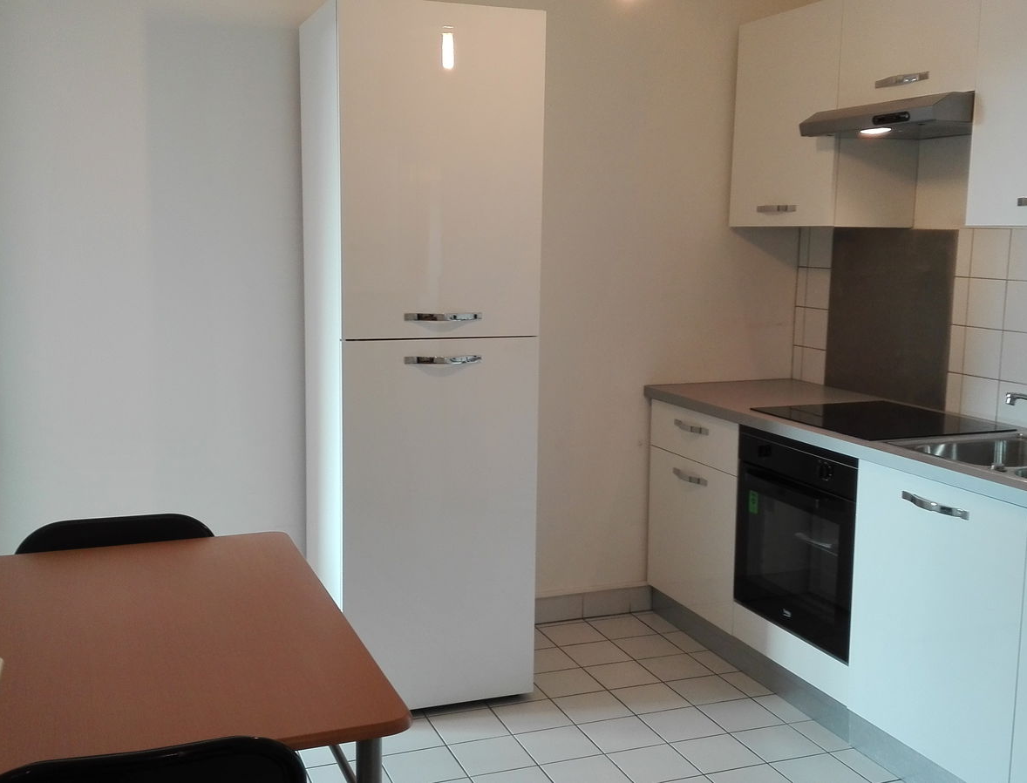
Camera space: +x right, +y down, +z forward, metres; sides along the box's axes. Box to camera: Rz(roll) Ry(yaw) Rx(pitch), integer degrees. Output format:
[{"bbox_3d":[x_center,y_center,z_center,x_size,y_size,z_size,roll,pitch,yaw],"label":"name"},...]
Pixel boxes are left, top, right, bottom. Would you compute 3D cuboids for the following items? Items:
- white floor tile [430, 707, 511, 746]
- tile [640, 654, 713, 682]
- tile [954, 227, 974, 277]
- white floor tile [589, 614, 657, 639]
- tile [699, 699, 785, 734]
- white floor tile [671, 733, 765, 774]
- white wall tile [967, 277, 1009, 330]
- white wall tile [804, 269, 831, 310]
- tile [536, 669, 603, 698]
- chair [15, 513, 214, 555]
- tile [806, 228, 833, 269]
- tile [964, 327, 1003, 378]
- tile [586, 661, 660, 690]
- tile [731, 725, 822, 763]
[{"bbox_3d":[-0.131,0.983,2.919,0.203,0.010,0.186,-1,9,-23],"label":"white floor tile"},{"bbox_3d":[0.583,0.992,3.567,0.212,0.010,0.198,-2,9,-21],"label":"tile"},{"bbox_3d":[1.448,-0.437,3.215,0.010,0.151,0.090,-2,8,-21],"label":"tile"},{"bbox_3d":[0.414,0.904,3.786,0.200,0.010,0.181,-2,9,-21],"label":"white floor tile"},{"bbox_3d":[0.705,1.011,3.112,0.200,0.010,0.200,-2,8,-21],"label":"tile"},{"bbox_3d":[0.578,1.030,2.823,0.203,0.010,0.186,-1,9,-23],"label":"white floor tile"},{"bbox_3d":[1.486,-0.270,3.126,0.010,0.151,0.149,-2,8,-21],"label":"white wall tile"},{"bbox_3d":[1.237,-0.416,4.042,0.010,0.160,0.147,-2,9,-21],"label":"white wall tile"},{"bbox_3d":[0.175,0.951,3.246,0.203,0.010,0.186,-1,9,-23],"label":"tile"},{"bbox_3d":[-0.767,0.681,1.955,0.450,0.800,0.480,-1,8,-23],"label":"chair"},{"bbox_3d":[1.192,-0.545,3.840,0.010,0.153,0.143,-1,9,-23],"label":"tile"},{"bbox_3d":[1.484,-0.120,3.146,0.010,0.151,0.149,-2,8,-21],"label":"tile"},{"bbox_3d":[0.364,0.948,3.325,0.203,0.010,0.186,-1,9,-23],"label":"tile"},{"bbox_3d":[0.801,1.070,3.023,0.212,0.010,0.198,-2,9,-21],"label":"tile"}]

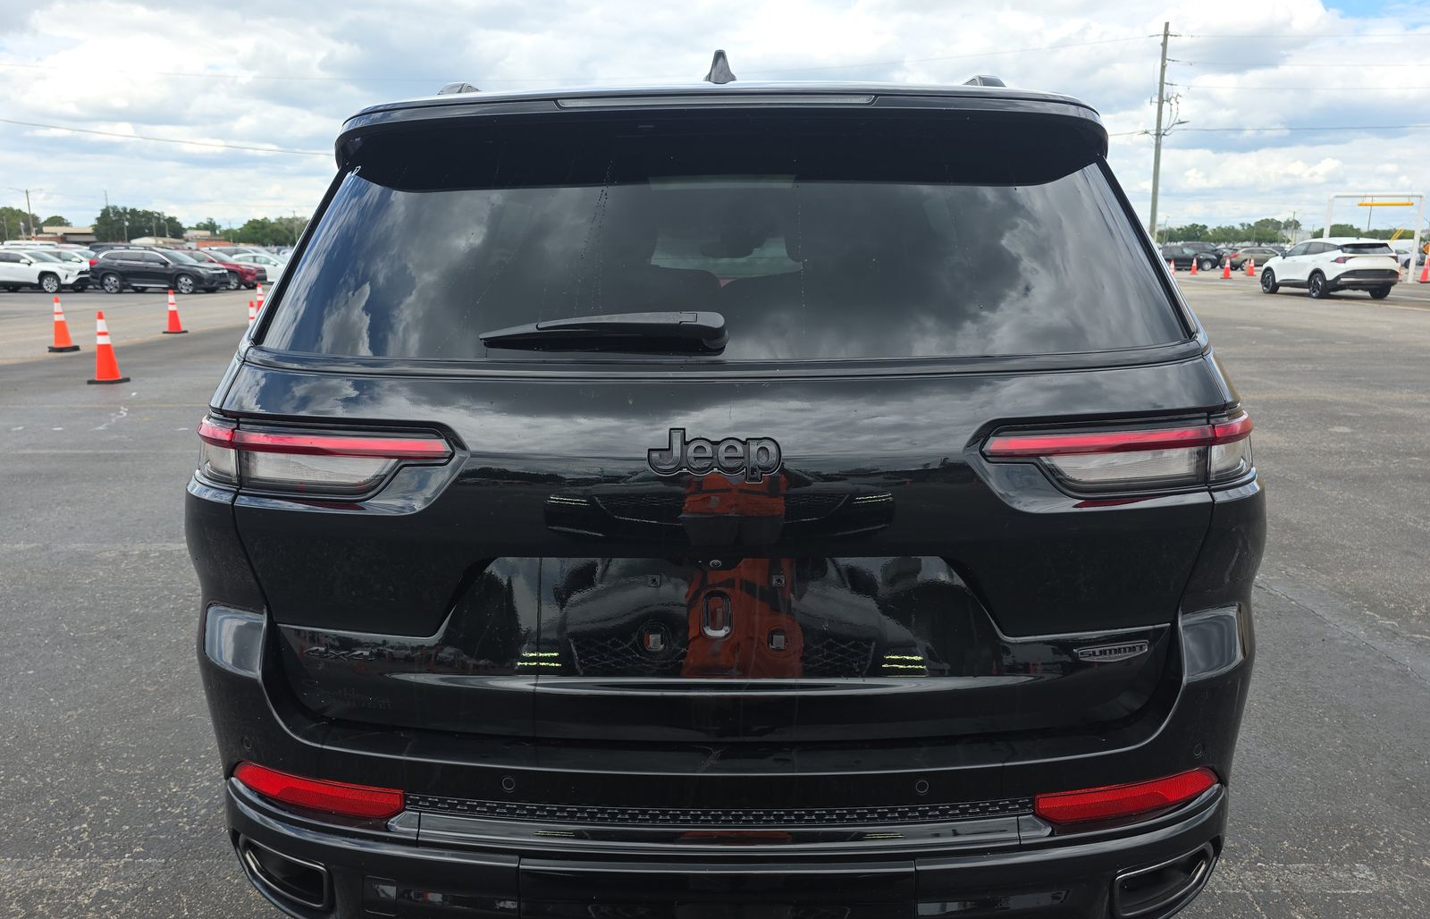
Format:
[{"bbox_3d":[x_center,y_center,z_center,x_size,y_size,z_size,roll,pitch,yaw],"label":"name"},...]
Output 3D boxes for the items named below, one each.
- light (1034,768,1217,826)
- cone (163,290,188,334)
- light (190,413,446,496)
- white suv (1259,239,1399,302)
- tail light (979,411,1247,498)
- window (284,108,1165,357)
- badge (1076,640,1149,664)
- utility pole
[{"bbox_3d":[0.634,0.503,1.445,0.335,0.052,0.055,-3,13,-11],"label":"light"},{"bbox_3d":[-11.288,-3.085,19.777,0.385,0.900,0.385,0,12,4],"label":"cone"},{"bbox_3d":[-0.620,-0.010,1.463,0.530,0.125,0.240,2,13,10],"label":"light"},{"bbox_3d":[18.275,-5.740,28.449,1.865,1.670,4.620,0,12,4],"label":"white suv"},{"bbox_3d":[0.630,-0.015,1.423,0.530,0.125,0.240,-2,12,-6],"label":"tail light"},{"bbox_3d":[0.004,-0.328,1.451,1.430,0.420,0.170,0,-20,2],"label":"window"},{"bbox_3d":[0.598,0.292,1.425,0.118,0.028,0.010,-3,13,-12],"label":"badge"},{"bbox_3d":[23.090,-15.908,49.341,0.320,12.560,0.320,-2,12,0],"label":"utility pole"}]

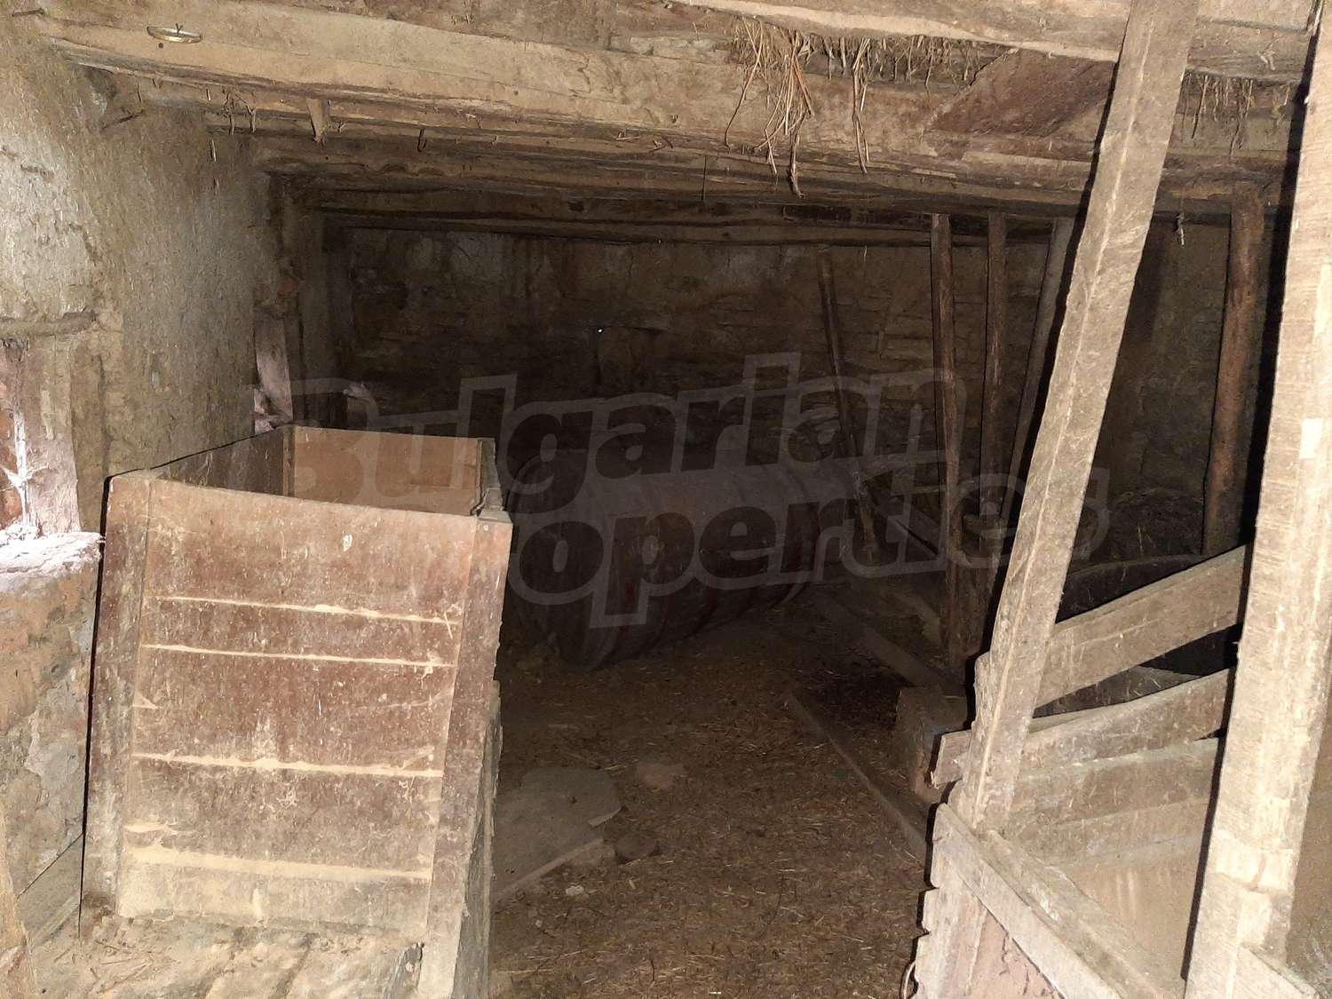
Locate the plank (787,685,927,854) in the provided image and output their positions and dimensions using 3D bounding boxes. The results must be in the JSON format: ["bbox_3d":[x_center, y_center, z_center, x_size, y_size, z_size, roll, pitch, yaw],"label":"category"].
[{"bbox_3d":[0.664,0.941,3.529,0.080,0.065,1.460,0,7,-9],"label":"plank"}]

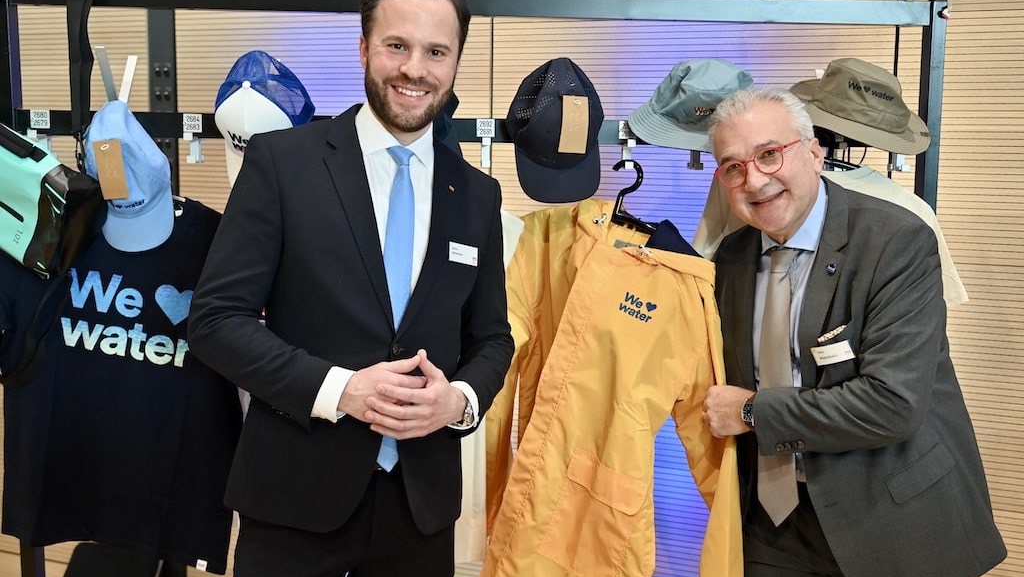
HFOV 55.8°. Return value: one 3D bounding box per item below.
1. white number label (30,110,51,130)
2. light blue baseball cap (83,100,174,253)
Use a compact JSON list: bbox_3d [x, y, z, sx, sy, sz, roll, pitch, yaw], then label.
[{"bbox_3d":[-0.930,-0.334,1.909,0.038,0.037,0.004,0,7,-5],"label":"white number label"},{"bbox_3d":[-0.737,-0.222,1.845,0.175,0.285,0.130,-7,-11,12],"label":"light blue baseball cap"}]

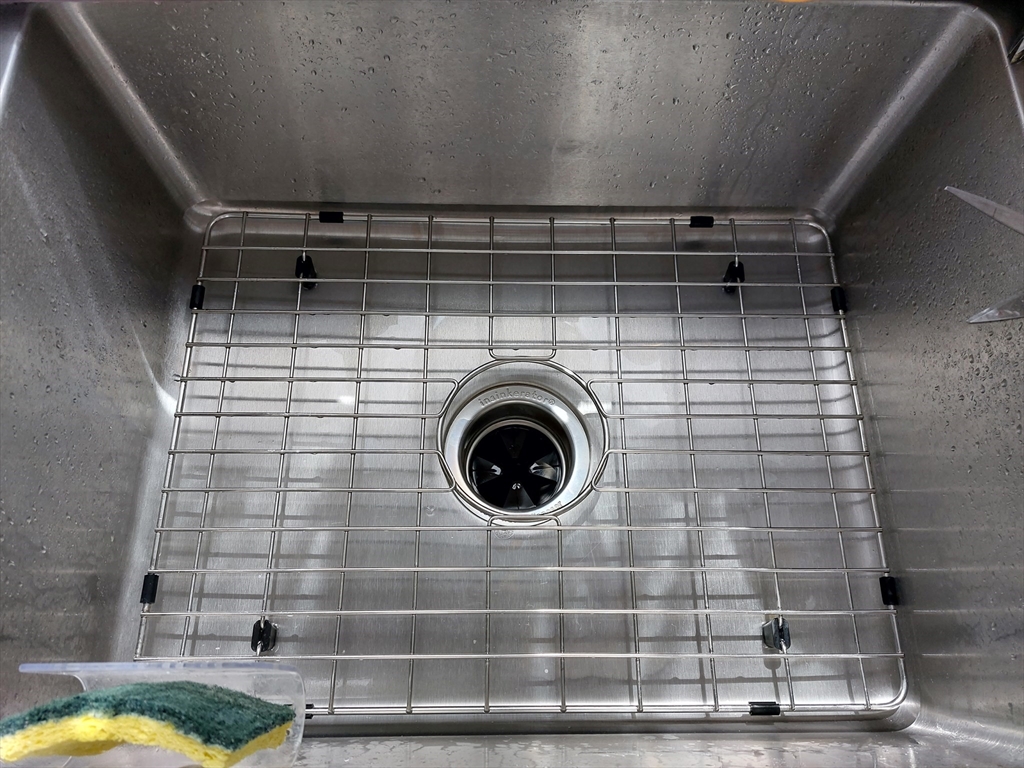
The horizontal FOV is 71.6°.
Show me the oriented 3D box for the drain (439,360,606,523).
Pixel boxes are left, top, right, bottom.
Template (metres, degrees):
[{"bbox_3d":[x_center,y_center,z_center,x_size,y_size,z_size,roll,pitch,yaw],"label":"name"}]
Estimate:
[{"bbox_3d":[0.006,0.057,0.570,0.122,0.060,0.122,0,70,-1],"label":"drain"}]

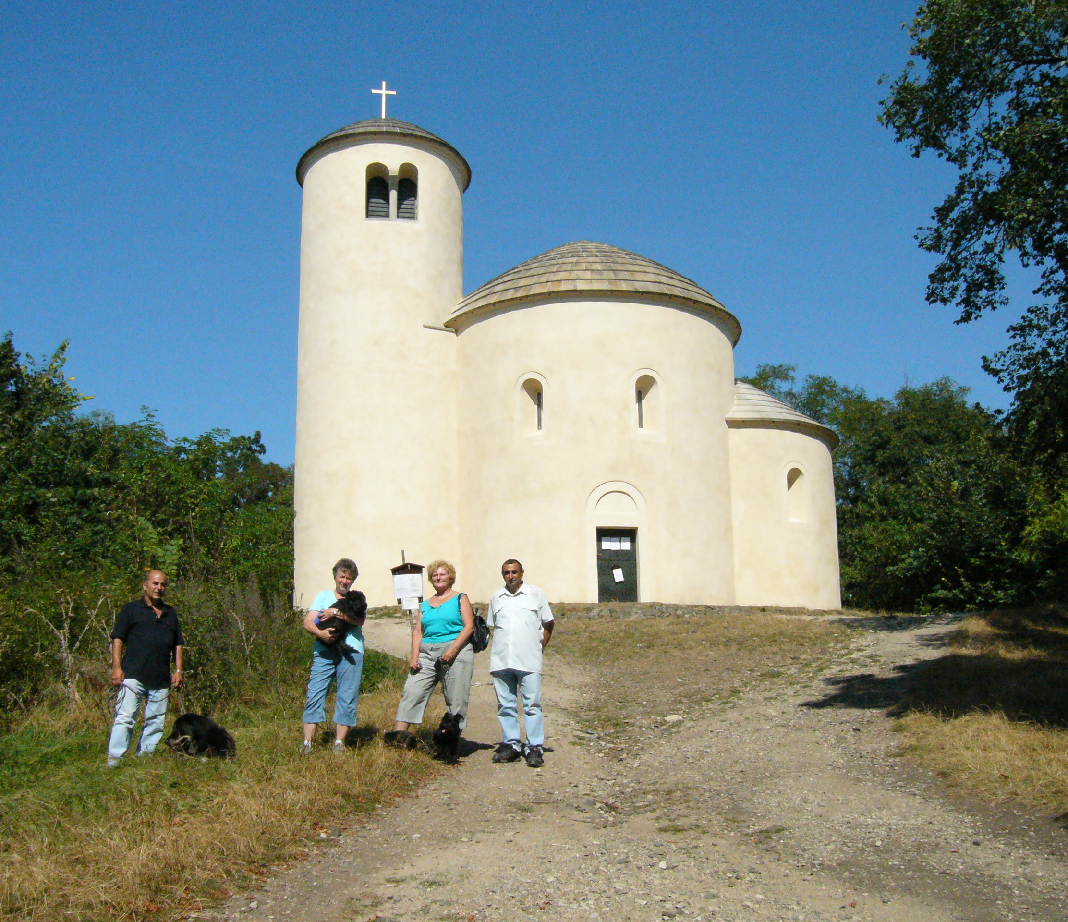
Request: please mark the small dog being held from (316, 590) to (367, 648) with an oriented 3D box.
[{"bbox_3d":[-1.627,1.343,10.500,0.460,0.480,0.300,-12,-17,40],"label":"small dog being held"}]

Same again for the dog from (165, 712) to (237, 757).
[{"bbox_3d":[-2.954,2.444,11.000,0.620,0.410,0.330,6,-15,-27],"label":"dog"}]

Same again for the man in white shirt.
[{"bbox_3d":[-0.114,1.764,10.950,0.600,1.750,0.400,-2,-13,3],"label":"man in white shirt"}]

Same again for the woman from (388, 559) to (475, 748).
[{"bbox_3d":[-0.934,1.758,11.350,0.700,1.640,0.480,-6,-14,22],"label":"woman"}]

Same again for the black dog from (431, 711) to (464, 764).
[{"bbox_3d":[-0.735,2.388,10.750,0.290,0.430,0.440,-3,-13,8],"label":"black dog"}]

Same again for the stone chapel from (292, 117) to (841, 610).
[{"bbox_3d":[1.042,-2.574,33.949,15.100,13.900,8.500,2,-14,-13],"label":"stone chapel"}]

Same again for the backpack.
[{"bbox_3d":[-0.560,1.555,11.600,0.300,0.440,0.200,-8,-15,29],"label":"backpack"}]

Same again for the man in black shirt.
[{"bbox_3d":[-3.492,1.856,11.200,0.640,1.700,0.430,5,-14,-22],"label":"man in black shirt"}]

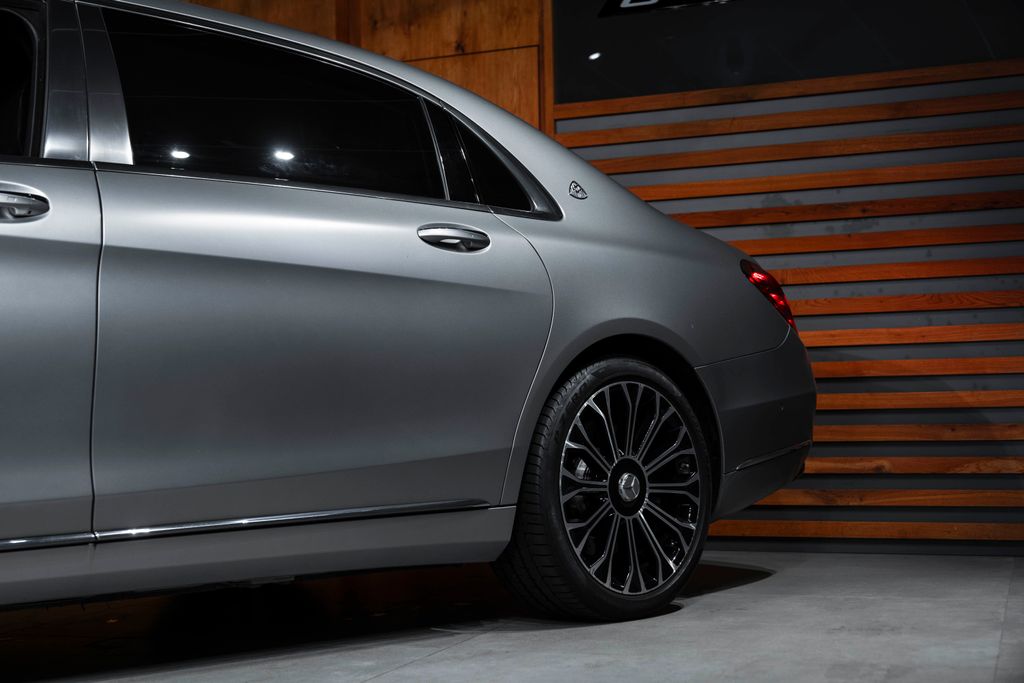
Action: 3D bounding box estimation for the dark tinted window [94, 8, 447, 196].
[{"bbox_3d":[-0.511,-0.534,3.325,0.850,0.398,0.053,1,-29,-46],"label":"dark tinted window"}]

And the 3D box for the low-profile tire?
[{"bbox_3d":[0.226,0.381,3.885,0.700,0.695,0.262,1,-6,-44],"label":"low-profile tire"}]

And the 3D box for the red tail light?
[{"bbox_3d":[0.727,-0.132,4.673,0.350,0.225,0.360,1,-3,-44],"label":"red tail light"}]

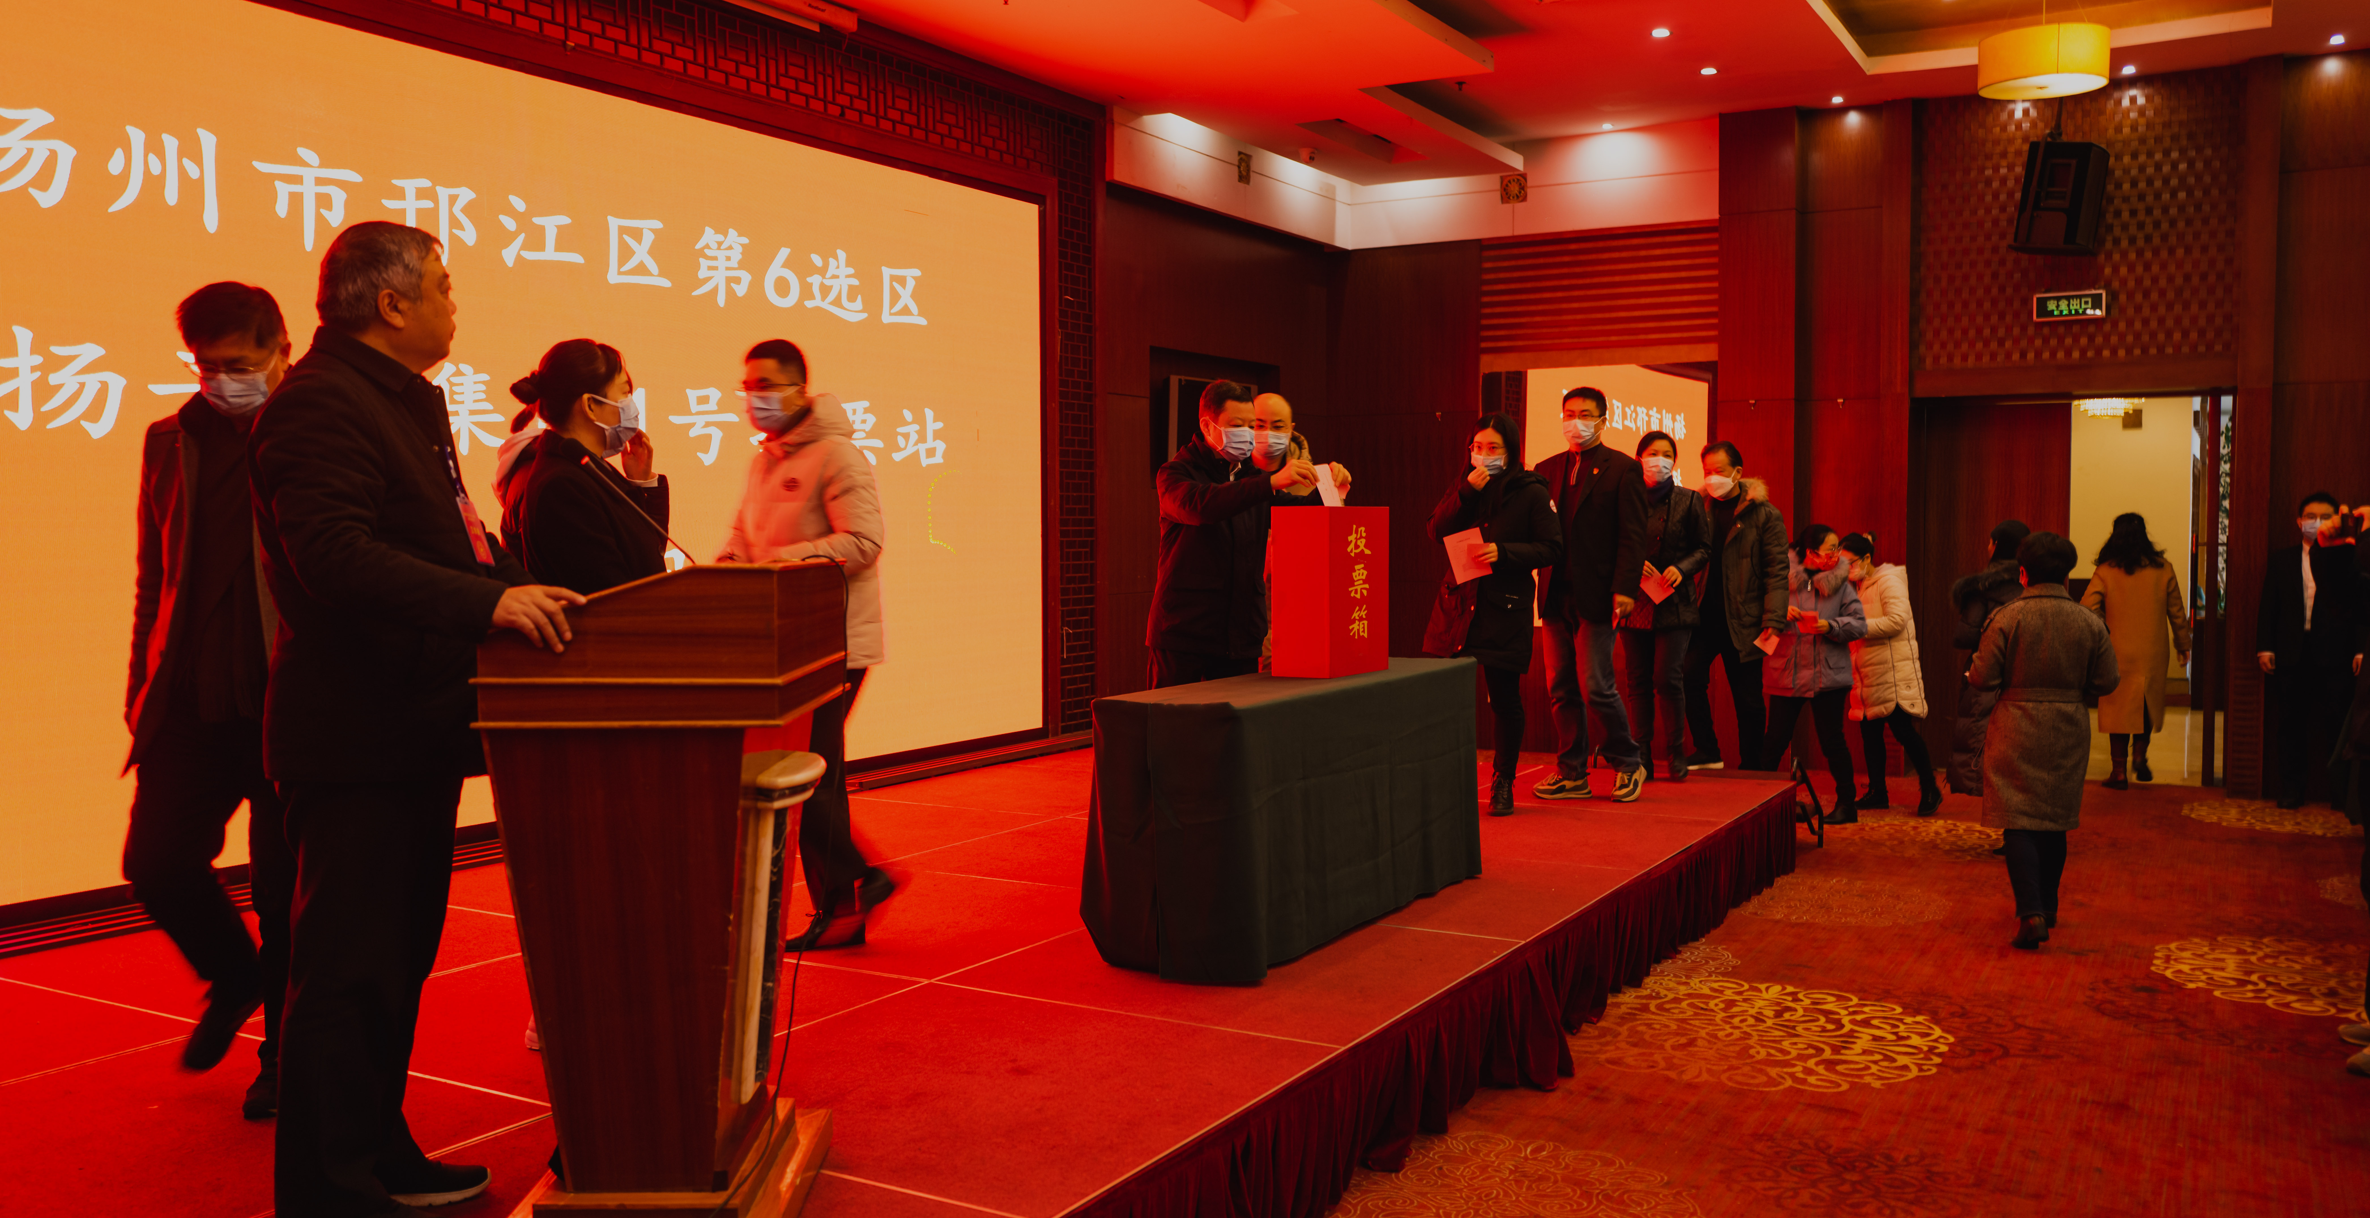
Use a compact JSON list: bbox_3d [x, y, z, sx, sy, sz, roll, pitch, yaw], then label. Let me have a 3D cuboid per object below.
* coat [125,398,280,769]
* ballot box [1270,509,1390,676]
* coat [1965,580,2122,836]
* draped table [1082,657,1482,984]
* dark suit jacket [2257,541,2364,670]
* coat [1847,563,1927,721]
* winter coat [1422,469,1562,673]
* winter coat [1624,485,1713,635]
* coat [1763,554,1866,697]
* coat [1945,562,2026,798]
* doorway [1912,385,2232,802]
[{"bbox_3d":[-1.987,-0.056,3.860,0.470,0.780,0.330,0,3,-5],"label":"coat"},{"bbox_3d":[0.458,-0.058,5.792,0.200,0.521,0.420,2,3,30],"label":"ballot box"},{"bbox_3d":[3.442,0.389,7.380,0.590,0.990,0.380,1,3,20],"label":"coat"},{"bbox_3d":[0.392,0.576,5.677,0.460,0.730,1.790,2,3,30],"label":"draped table"},{"bbox_3d":[6.406,-0.016,10.500,0.530,0.720,0.290,2,3,31],"label":"dark suit jacket"},{"bbox_3d":[3.858,0.178,10.150,0.430,0.870,0.430,0,3,-4],"label":"coat"},{"bbox_3d":[1.274,-0.165,7.620,0.540,0.850,0.420,2,4,41],"label":"winter coat"},{"bbox_3d":[2.212,-0.244,8.520,0.480,0.710,0.360,1,3,27],"label":"winter coat"},{"bbox_3d":[3.392,0.090,9.950,0.500,0.770,0.360,2,4,40],"label":"coat"},{"bbox_3d":[4.020,0.336,9.150,0.400,1.170,0.500,2,4,41],"label":"coat"},{"bbox_3d":[5.410,-0.125,11.342,1.800,2.400,0.300,2,3,30],"label":"doorway"}]

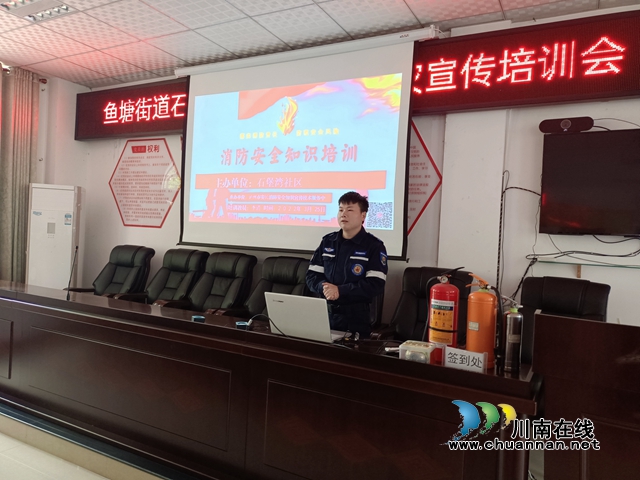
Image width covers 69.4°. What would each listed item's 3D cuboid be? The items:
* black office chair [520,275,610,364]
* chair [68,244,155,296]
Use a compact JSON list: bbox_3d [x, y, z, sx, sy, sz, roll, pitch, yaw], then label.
[{"bbox_3d":[1.475,0.858,2.829,0.640,1.190,0.700,3,1,28],"label":"black office chair"},{"bbox_3d":[-2.139,0.656,4.732,0.640,1.190,0.700,3,1,28],"label":"chair"}]

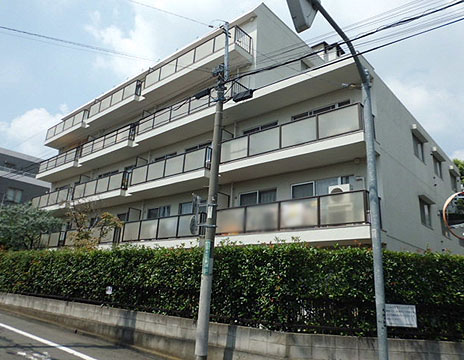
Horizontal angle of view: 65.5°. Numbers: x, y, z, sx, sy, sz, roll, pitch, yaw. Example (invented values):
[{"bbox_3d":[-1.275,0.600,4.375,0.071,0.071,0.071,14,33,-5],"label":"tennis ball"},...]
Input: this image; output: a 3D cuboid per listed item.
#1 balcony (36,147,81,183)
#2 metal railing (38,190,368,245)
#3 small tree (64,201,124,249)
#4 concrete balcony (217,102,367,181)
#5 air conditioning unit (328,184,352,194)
[{"bbox_3d":[-12.265,-0.946,26.361,5.979,1.321,1.176,-11,-22,40],"label":"balcony"},{"bbox_3d":[-4.920,2.876,18.096,24.149,1.321,1.255,-11,-22,40],"label":"metal railing"},{"bbox_3d":[-6.824,3.216,17.167,2.200,4.098,2.100,-11,-22,40],"label":"small tree"},{"bbox_3d":[2.149,-1.142,13.033,5.829,1.321,1.260,-11,-22,40],"label":"concrete balcony"},{"bbox_3d":[3.434,0.490,11.354,0.679,0.594,0.280,-11,-22,40],"label":"air conditioning unit"}]

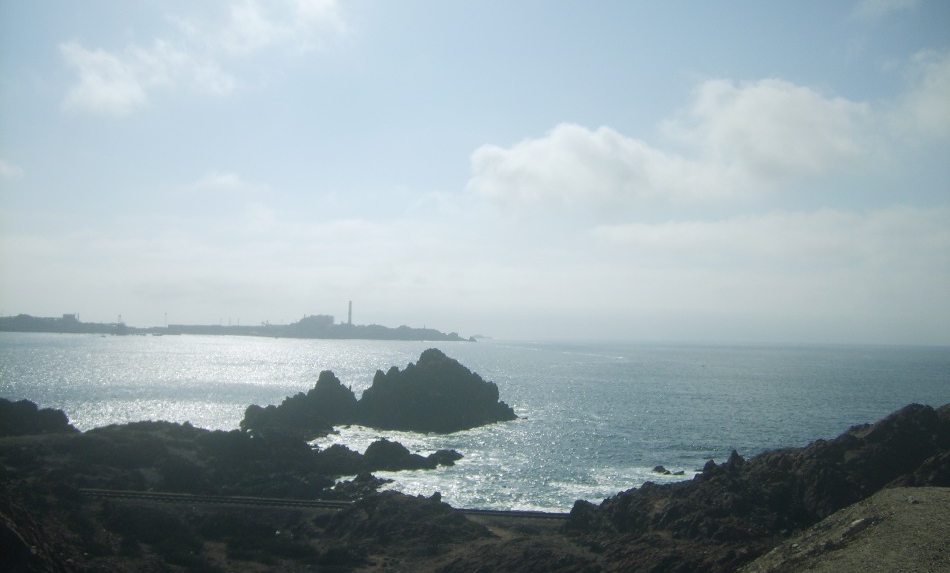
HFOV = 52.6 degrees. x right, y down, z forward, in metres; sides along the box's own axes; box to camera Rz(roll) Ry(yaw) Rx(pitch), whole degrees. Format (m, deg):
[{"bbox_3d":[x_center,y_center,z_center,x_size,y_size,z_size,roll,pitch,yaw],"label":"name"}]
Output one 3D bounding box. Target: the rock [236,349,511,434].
[{"bbox_3d":[-18.880,20.208,196.340,53.000,16.000,36.000,1,-3,-5],"label":"rock"}]

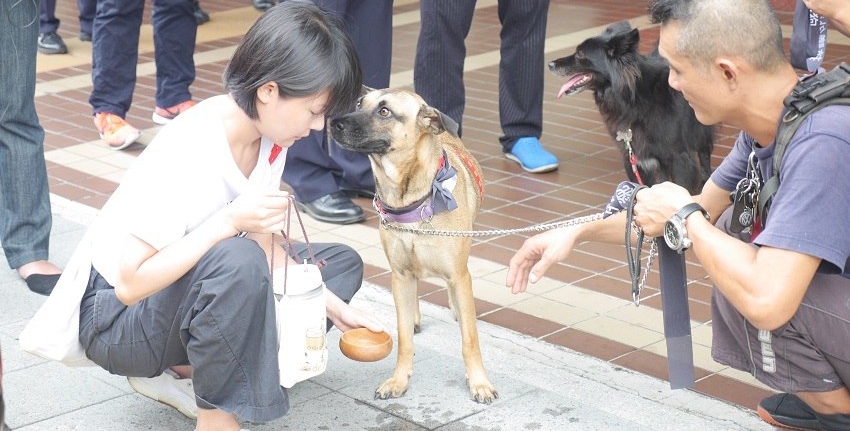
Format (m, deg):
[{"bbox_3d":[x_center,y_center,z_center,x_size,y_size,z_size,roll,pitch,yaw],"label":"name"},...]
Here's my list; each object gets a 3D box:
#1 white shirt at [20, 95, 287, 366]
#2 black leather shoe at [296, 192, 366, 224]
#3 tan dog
[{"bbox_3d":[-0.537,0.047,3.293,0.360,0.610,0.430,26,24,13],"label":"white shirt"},{"bbox_3d":[-0.272,-0.070,4.885,0.108,0.110,0.282,-16,21,-40],"label":"black leather shoe"},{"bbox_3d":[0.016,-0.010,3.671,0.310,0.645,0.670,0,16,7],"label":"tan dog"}]

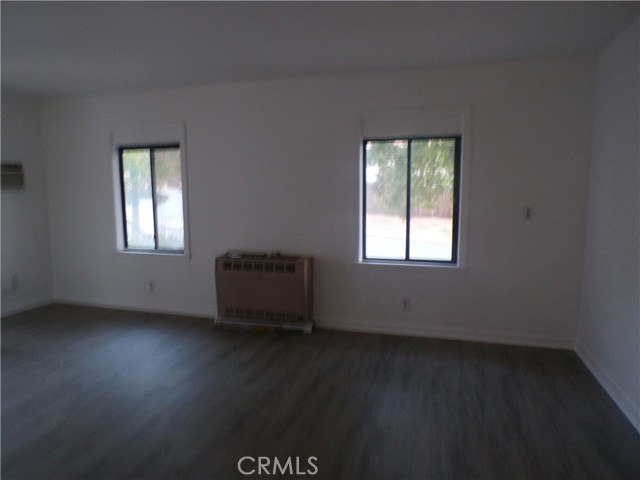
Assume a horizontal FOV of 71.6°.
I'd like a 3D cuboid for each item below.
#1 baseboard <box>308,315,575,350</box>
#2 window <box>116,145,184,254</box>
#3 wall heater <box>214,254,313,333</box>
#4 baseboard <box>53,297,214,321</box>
[{"bbox_3d":[1.079,0.866,4.150,2.363,0.120,0.025,2,7,16],"label":"baseboard"},{"bbox_3d":[-1.857,-0.451,4.956,0.850,1.170,0.080,2,7,16],"label":"window"},{"bbox_3d":[-0.561,0.529,4.495,0.973,0.713,0.220,2,7,16],"label":"wall heater"},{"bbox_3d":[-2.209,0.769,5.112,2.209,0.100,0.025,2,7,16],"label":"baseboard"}]

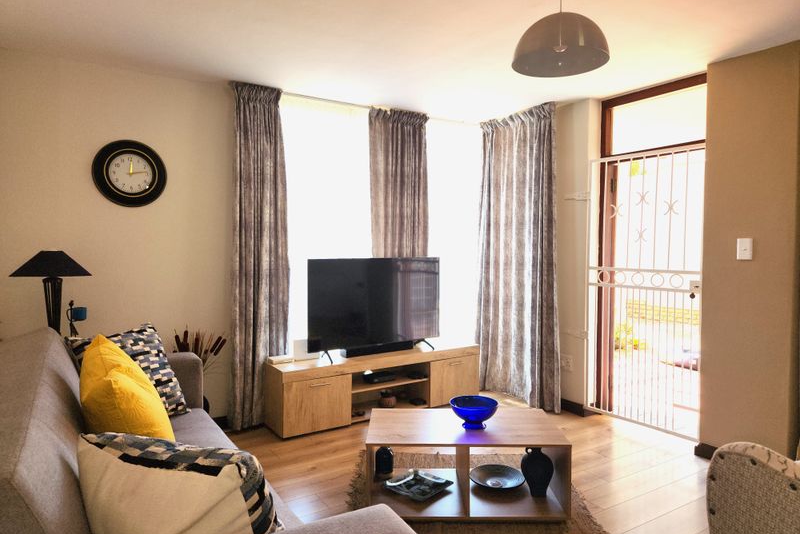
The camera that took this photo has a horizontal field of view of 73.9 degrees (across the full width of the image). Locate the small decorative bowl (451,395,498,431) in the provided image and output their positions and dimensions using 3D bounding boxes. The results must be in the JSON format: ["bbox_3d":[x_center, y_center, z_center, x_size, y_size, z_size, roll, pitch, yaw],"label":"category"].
[{"bbox_3d":[0.390,0.777,2.798,0.250,0.125,0.250,0,2,0],"label":"small decorative bowl"}]

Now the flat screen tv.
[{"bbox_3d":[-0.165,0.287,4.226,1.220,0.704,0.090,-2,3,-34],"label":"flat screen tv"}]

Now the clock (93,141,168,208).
[{"bbox_3d":[-1.751,-0.609,3.447,0.430,0.430,0.050,-2,3,-33],"label":"clock"}]

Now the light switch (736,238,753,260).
[{"bbox_3d":[2.049,-0.106,3.161,0.012,0.122,0.080,-2,3,-33],"label":"light switch"}]

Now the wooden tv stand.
[{"bbox_3d":[-0.167,0.931,4.276,1.733,0.469,0.402,-2,3,-31],"label":"wooden tv stand"}]

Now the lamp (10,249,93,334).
[{"bbox_3d":[-1.982,0.191,3.040,0.380,0.560,0.380,-1,3,-29],"label":"lamp"}]

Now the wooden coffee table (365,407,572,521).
[{"bbox_3d":[0.334,1.034,2.825,0.985,0.388,0.541,0,2,0],"label":"wooden coffee table"}]

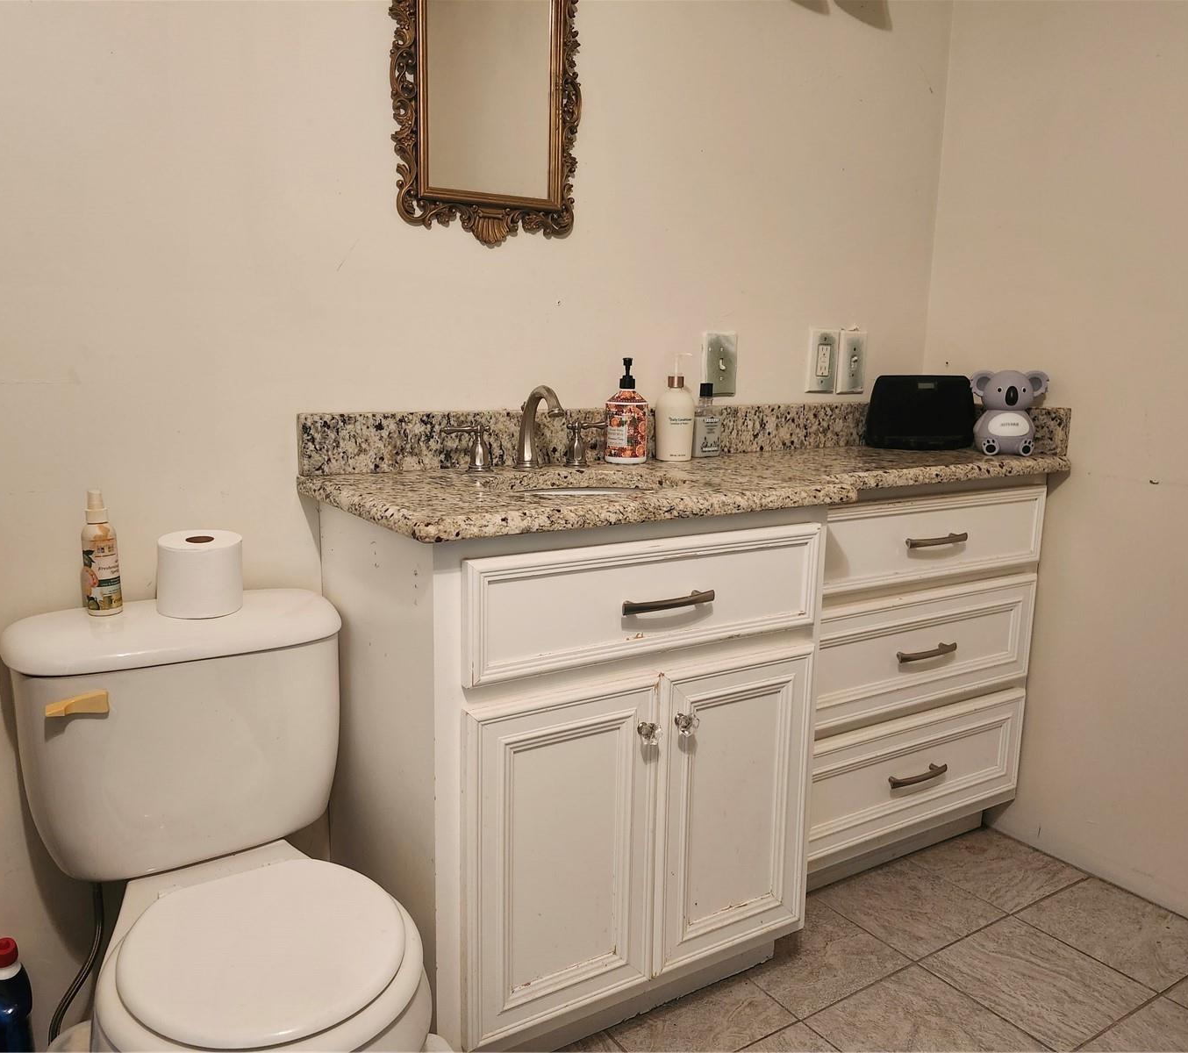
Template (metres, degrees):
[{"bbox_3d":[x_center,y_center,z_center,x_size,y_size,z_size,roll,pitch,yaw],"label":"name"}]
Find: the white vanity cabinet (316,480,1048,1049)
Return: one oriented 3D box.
[{"bbox_3d":[0.313,0.360,1.836,1.528,0.872,0.505,-5,11,-32],"label":"white vanity cabinet"}]

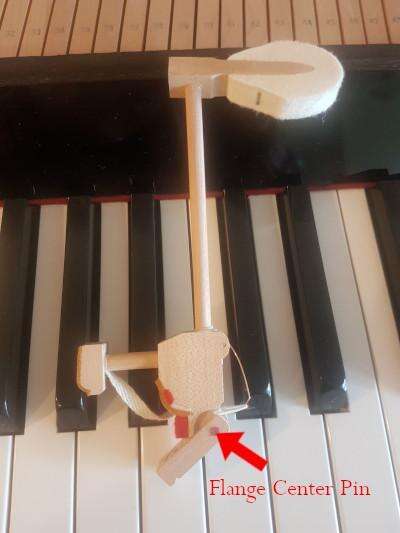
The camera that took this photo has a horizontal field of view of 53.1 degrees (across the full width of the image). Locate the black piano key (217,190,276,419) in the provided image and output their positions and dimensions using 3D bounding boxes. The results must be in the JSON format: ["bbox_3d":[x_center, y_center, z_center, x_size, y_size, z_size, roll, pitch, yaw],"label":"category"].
[{"bbox_3d":[0.018,0.012,0.164,0.013,0.011,0.095,-3,71,-3],"label":"black piano key"}]

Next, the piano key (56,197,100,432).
[{"bbox_3d":[-0.048,0.015,0.161,0.013,0.011,0.095,-3,71,-3],"label":"piano key"}]

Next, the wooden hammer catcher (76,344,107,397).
[{"bbox_3d":[-0.038,0.036,0.141,0.009,0.010,0.017,-1,86,-5],"label":"wooden hammer catcher"}]

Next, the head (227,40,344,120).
[{"bbox_3d":[0.031,-0.069,0.147,0.041,0.011,0.027,1,72,0],"label":"head"}]

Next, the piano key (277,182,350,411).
[{"bbox_3d":[0.046,0.010,0.165,0.013,0.011,0.095,-3,71,-3],"label":"piano key"}]

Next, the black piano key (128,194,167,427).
[{"bbox_3d":[-0.022,0.014,0.162,0.013,0.011,0.095,-3,71,-3],"label":"black piano key"}]

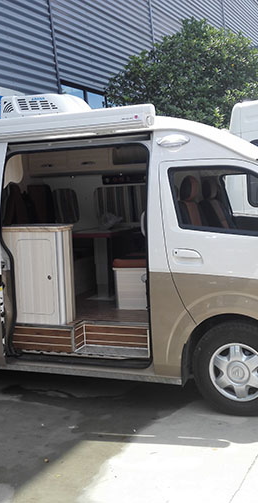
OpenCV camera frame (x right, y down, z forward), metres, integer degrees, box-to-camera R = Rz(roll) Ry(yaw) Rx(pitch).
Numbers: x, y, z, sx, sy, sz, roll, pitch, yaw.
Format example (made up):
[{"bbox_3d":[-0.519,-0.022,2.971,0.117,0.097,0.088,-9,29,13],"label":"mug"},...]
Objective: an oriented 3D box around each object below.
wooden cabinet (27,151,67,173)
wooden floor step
[{"bbox_3d":[-0.819,-1.023,5.963,0.470,0.300,0.310,0,6,21],"label":"wooden cabinet"},{"bbox_3d":[-0.394,0.706,4.518,1.240,0.235,0.250,0,6,21],"label":"wooden floor step"}]

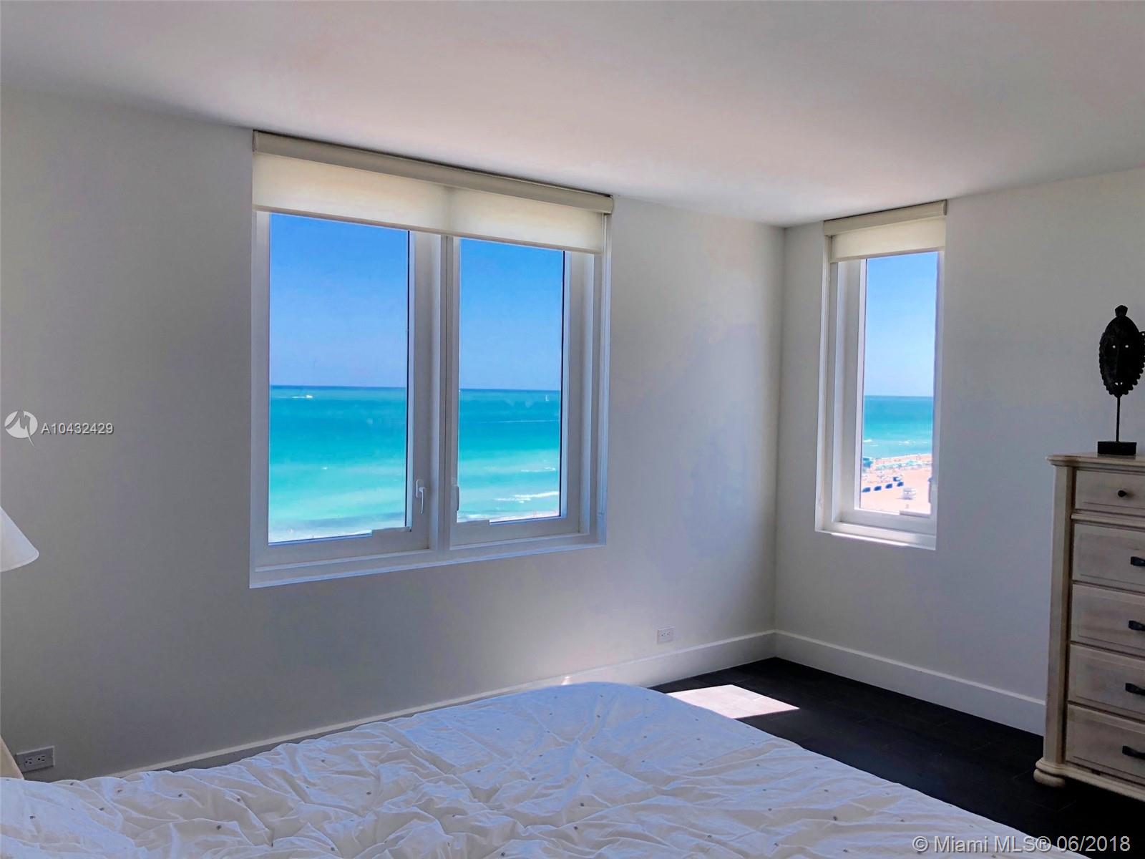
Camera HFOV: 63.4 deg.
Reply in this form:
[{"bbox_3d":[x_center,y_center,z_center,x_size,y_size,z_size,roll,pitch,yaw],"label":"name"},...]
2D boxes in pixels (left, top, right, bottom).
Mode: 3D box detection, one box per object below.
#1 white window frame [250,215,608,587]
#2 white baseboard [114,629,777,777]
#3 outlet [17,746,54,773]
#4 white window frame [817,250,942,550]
[{"bbox_3d":[-0.538,-0.170,4.008,1.728,1.500,0.120,-1,3,-38],"label":"white window frame"},{"bbox_3d":[-0.221,1.262,4.260,3.559,0.162,0.020,-1,3,-38],"label":"white baseboard"},{"bbox_3d":[-1.770,1.093,3.054,0.110,0.067,0.012,-1,3,-38],"label":"outlet"},{"bbox_3d":[1.618,-0.170,4.842,0.120,1.500,0.721,-1,3,-38],"label":"white window frame"}]

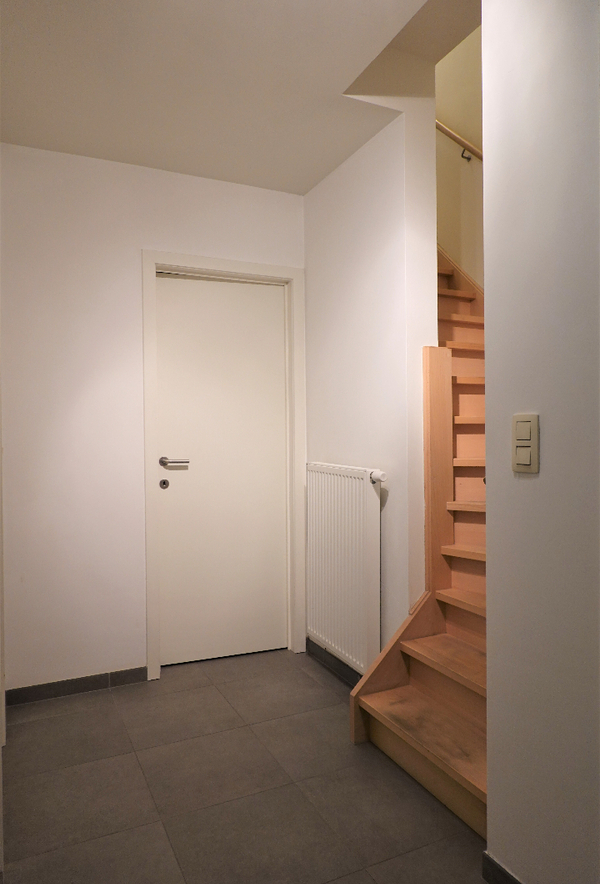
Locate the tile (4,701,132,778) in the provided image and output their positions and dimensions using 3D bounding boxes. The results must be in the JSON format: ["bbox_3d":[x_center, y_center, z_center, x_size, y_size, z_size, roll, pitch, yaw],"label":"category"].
[{"bbox_3d":[-0.927,1.170,2.368,0.452,0.012,0.452,-1,1,-25],"label":"tile"}]

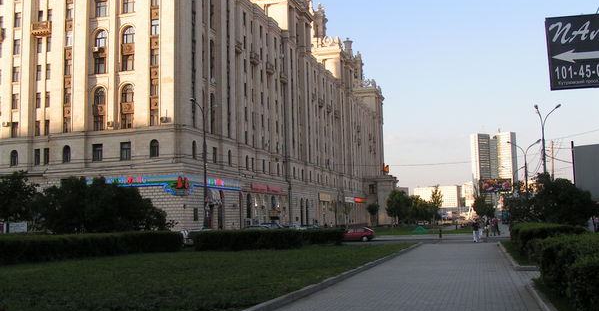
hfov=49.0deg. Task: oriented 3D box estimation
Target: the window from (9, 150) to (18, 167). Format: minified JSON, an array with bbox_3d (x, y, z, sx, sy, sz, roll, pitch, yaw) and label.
[{"bbox_3d":[-37.797,0.412,87.359,1.387,2.270,0.300,-3,-6,18],"label":"window"}]

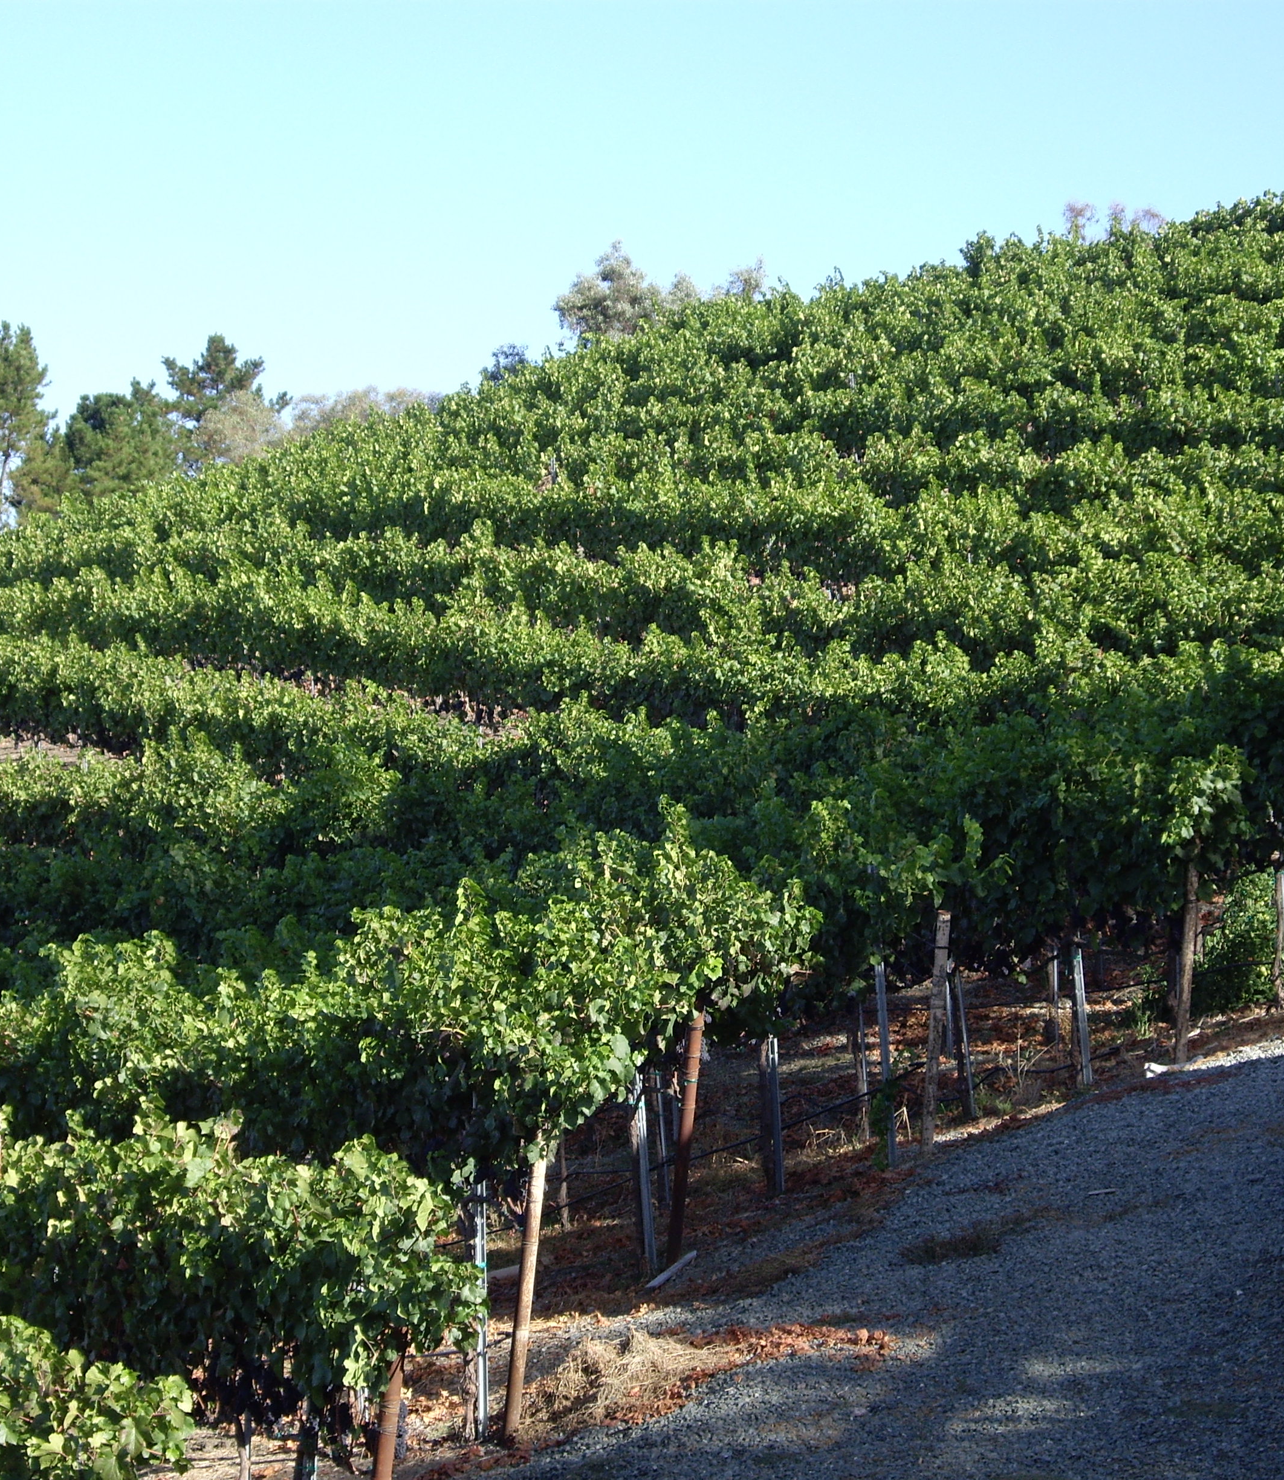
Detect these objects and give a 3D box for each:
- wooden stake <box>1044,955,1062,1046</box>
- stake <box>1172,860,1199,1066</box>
[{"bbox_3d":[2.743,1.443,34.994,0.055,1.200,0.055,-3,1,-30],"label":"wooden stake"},{"bbox_3d":[3.129,1.243,29.994,0.070,1.250,0.070,5,1,-30],"label":"stake"}]

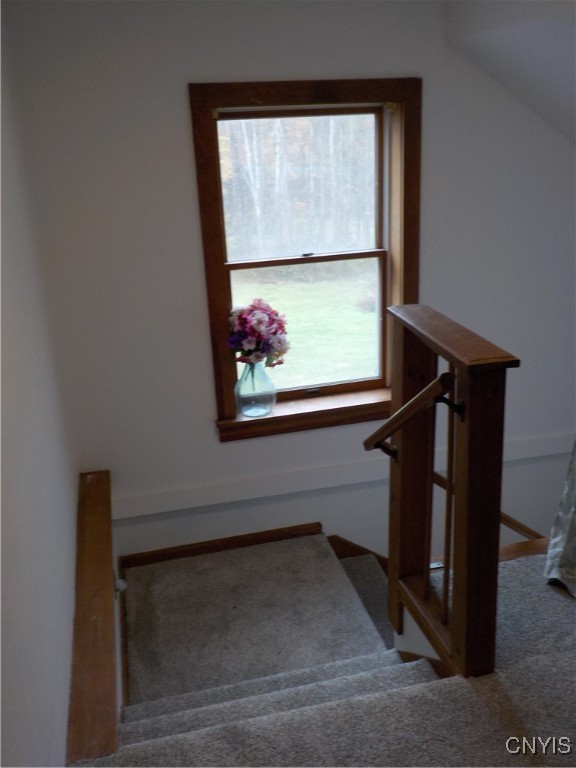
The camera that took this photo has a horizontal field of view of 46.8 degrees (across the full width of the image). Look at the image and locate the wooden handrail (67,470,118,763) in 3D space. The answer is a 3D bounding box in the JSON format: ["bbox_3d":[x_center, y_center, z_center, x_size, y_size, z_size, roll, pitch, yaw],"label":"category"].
[{"bbox_3d":[-0.702,0.689,2.417,0.136,0.035,1.673,-7,19,-13],"label":"wooden handrail"}]

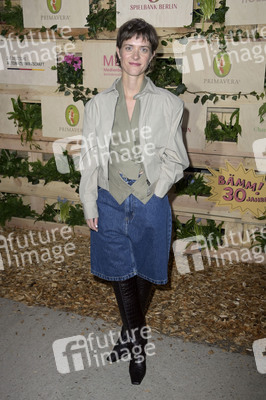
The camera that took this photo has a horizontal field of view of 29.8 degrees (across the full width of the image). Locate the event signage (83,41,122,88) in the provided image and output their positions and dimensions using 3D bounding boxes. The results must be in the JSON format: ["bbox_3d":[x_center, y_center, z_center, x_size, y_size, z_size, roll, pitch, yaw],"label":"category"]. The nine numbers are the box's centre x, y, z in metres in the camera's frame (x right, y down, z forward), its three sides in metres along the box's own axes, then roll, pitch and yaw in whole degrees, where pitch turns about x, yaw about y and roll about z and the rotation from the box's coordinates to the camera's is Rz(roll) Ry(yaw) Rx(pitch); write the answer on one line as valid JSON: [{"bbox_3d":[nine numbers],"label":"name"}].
[{"bbox_3d":[-0.122,-0.988,3.699,0.560,0.337,0.020,6,18,19],"label":"event signage"}]

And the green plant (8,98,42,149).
[{"bbox_3d":[-0.891,-0.638,4.113,0.250,0.400,0.200,6,18,19],"label":"green plant"}]

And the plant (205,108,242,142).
[{"bbox_3d":[0.651,-0.535,3.589,0.250,0.225,0.180,6,18,19],"label":"plant"}]

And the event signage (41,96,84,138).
[{"bbox_3d":[-0.489,-0.656,4.049,0.580,0.336,0.020,7,18,21],"label":"event signage"}]

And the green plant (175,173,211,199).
[{"bbox_3d":[0.446,-0.110,3.797,0.250,0.165,0.180,6,18,19],"label":"green plant"}]

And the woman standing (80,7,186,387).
[{"bbox_3d":[0.003,0.064,2.278,0.483,1.680,0.350,0,17,0],"label":"woman standing"}]

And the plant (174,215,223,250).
[{"bbox_3d":[0.505,0.245,3.898,0.397,0.252,0.220,7,18,21],"label":"plant"}]

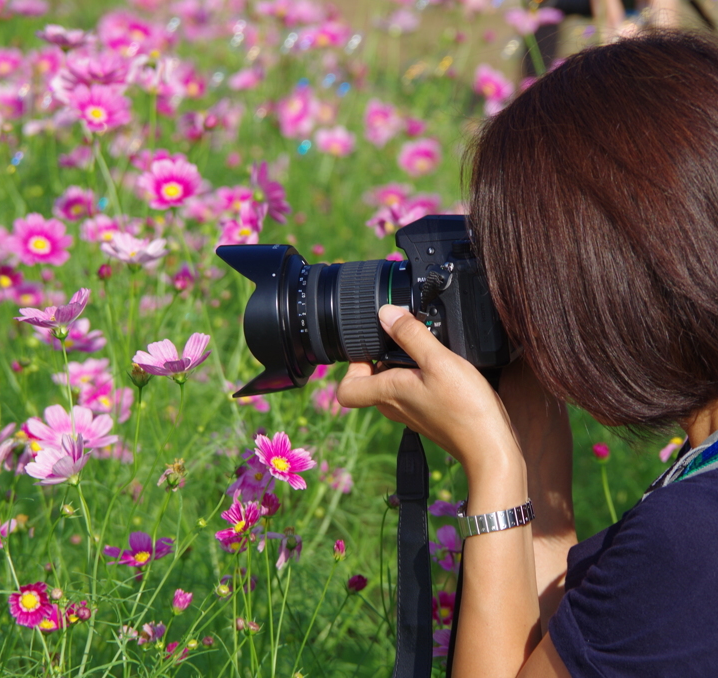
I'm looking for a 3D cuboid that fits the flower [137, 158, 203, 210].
[{"bbox_3d":[-0.174,-0.143,5.300,0.058,0.055,0.018,1,-30,6],"label":"flower"}]

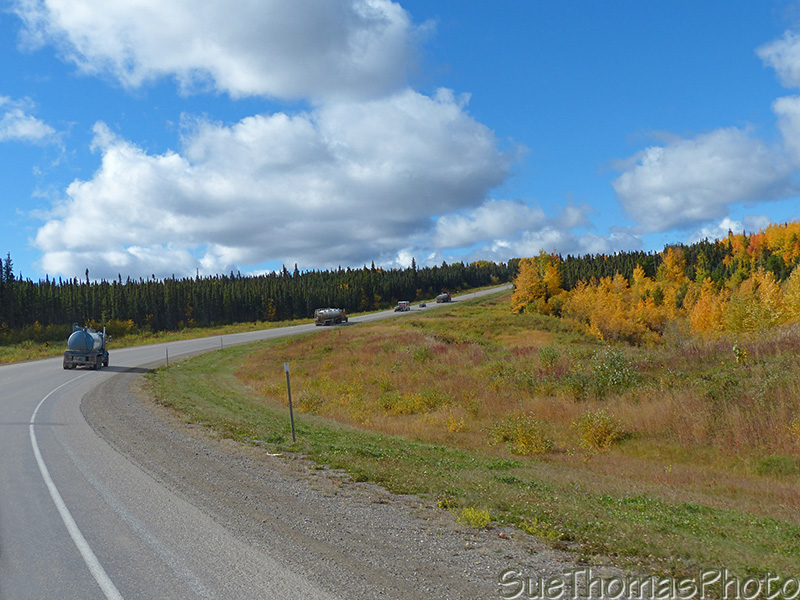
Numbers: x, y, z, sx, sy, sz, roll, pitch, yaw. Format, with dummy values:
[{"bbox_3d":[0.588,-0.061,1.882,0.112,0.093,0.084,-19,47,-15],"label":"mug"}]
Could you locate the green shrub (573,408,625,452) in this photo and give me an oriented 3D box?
[{"bbox_3d":[4.845,3.185,22.000,1.270,1.070,1.200,0,-2,12],"label":"green shrub"}]

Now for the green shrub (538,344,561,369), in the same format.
[{"bbox_3d":[8.294,3.134,50.000,1.220,1.320,1.200,0,-2,9],"label":"green shrub"}]

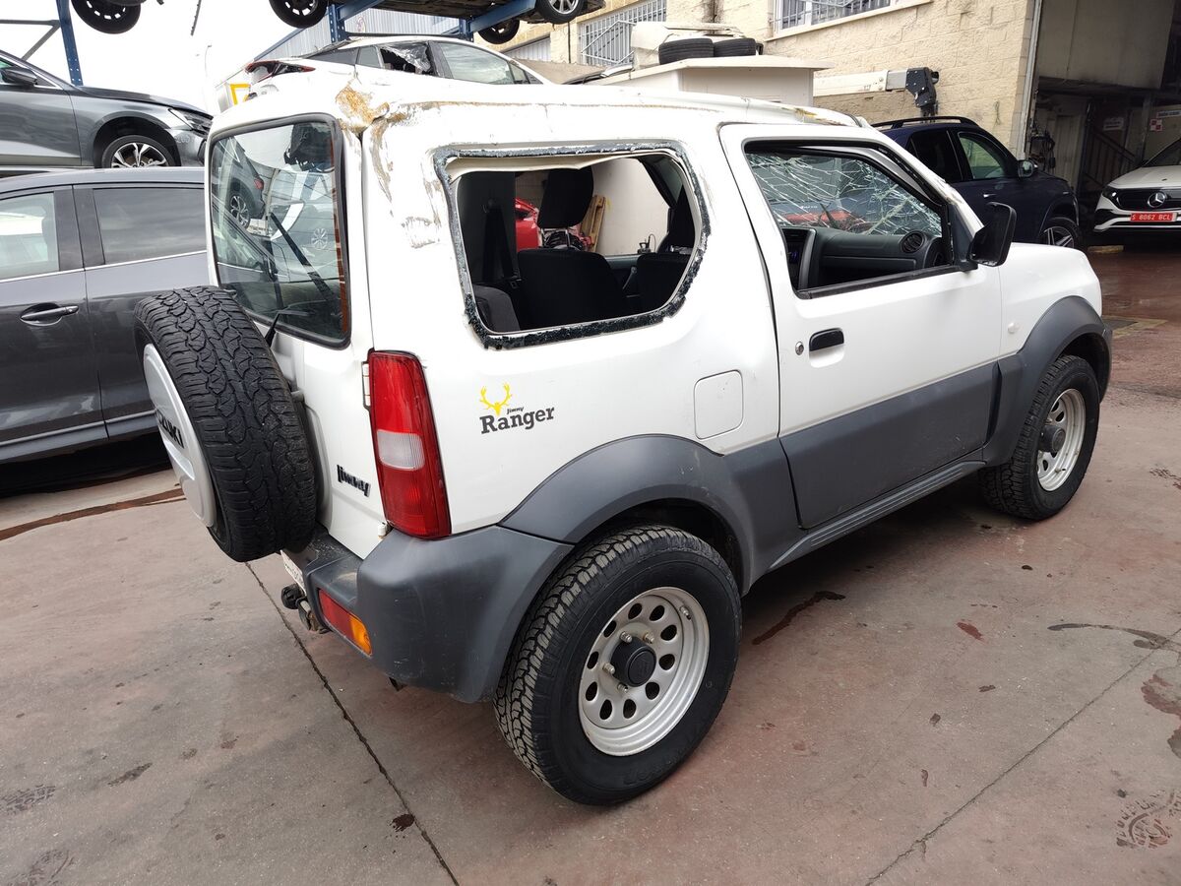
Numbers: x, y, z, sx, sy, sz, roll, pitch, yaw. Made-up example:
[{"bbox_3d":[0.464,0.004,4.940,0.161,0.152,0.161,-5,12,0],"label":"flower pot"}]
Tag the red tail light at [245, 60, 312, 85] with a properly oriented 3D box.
[{"bbox_3d":[-2.957,-3.518,7.450,0.500,0.230,0.320,-11,18,-24],"label":"red tail light"}]

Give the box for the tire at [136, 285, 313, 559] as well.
[{"bbox_3d":[-0.878,-0.035,1.885,0.205,0.670,0.670,-22,23,-35],"label":"tire"}]

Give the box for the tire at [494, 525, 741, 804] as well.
[{"bbox_3d":[0.090,0.527,1.914,0.670,0.670,0.200,-17,21,-35],"label":"tire"}]

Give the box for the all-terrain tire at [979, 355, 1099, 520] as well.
[{"bbox_3d":[1.847,-0.024,3.207,0.670,0.670,0.200,-17,21,-35],"label":"all-terrain tire"}]

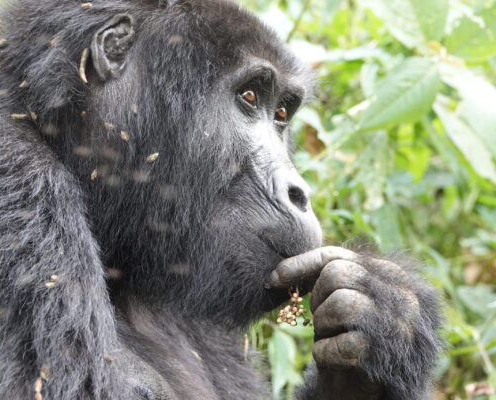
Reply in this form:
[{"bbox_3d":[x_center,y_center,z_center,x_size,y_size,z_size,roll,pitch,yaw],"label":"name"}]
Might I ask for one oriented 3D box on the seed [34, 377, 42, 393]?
[{"bbox_3d":[-0.199,0.176,3.170,0.007,0.015,0.006,8,0,0],"label":"seed"}]

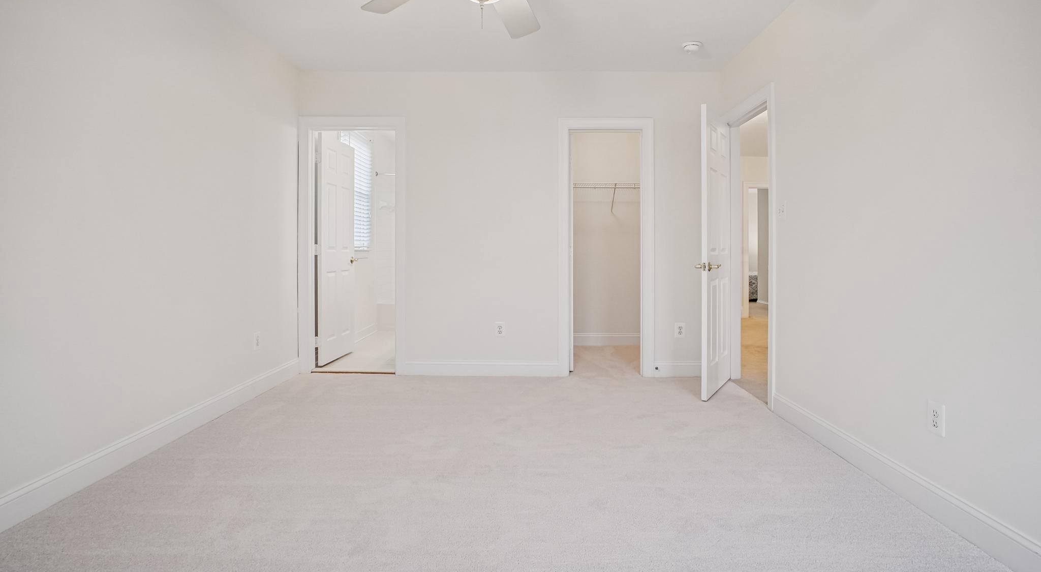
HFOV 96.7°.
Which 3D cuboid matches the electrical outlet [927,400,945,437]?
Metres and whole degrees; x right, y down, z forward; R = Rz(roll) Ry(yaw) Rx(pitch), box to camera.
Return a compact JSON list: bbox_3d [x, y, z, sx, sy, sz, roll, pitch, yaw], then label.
[{"bbox_3d":[1.602,0.509,1.780,0.009,0.122,0.077,0,2,1],"label":"electrical outlet"}]

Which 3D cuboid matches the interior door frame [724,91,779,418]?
[{"bbox_3d":[1.685,-0.295,3.365,0.130,2.130,0.810,0,2,1],"label":"interior door frame"}]

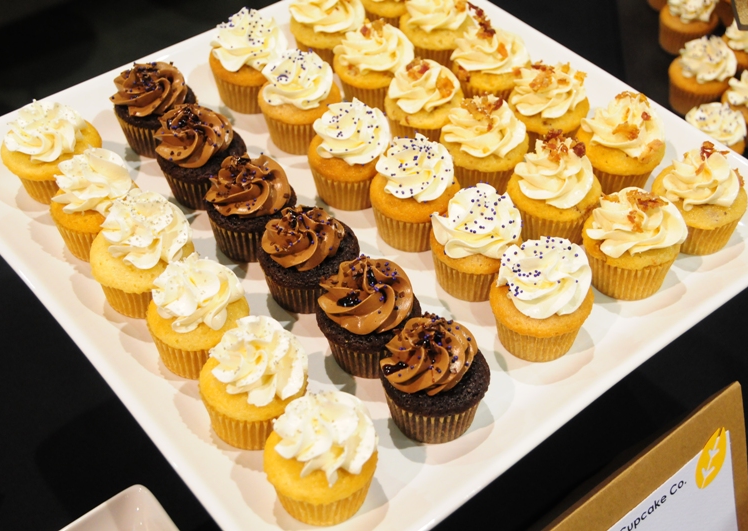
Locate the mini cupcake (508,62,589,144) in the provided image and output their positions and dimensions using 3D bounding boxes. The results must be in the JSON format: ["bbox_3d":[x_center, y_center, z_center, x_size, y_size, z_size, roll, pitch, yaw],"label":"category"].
[{"bbox_3d":[0.103,-0.093,0.603,0.047,0.052,0.047,3,45,0],"label":"mini cupcake"}]

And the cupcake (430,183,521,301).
[{"bbox_3d":[0.052,-0.013,0.517,0.047,0.056,0.047,3,45,0],"label":"cupcake"}]

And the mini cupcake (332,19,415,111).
[{"bbox_3d":[0.000,-0.128,0.648,0.051,0.056,0.051,1,46,0],"label":"mini cupcake"}]

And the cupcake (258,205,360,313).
[{"bbox_3d":[-0.034,-0.006,0.530,0.051,0.055,0.051,1,46,0],"label":"cupcake"}]

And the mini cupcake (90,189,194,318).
[{"bbox_3d":[-0.112,-0.009,0.492,0.050,0.060,0.050,1,46,-1],"label":"mini cupcake"}]

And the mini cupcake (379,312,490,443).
[{"bbox_3d":[0.026,0.045,0.445,0.049,0.057,0.049,1,46,-1],"label":"mini cupcake"}]

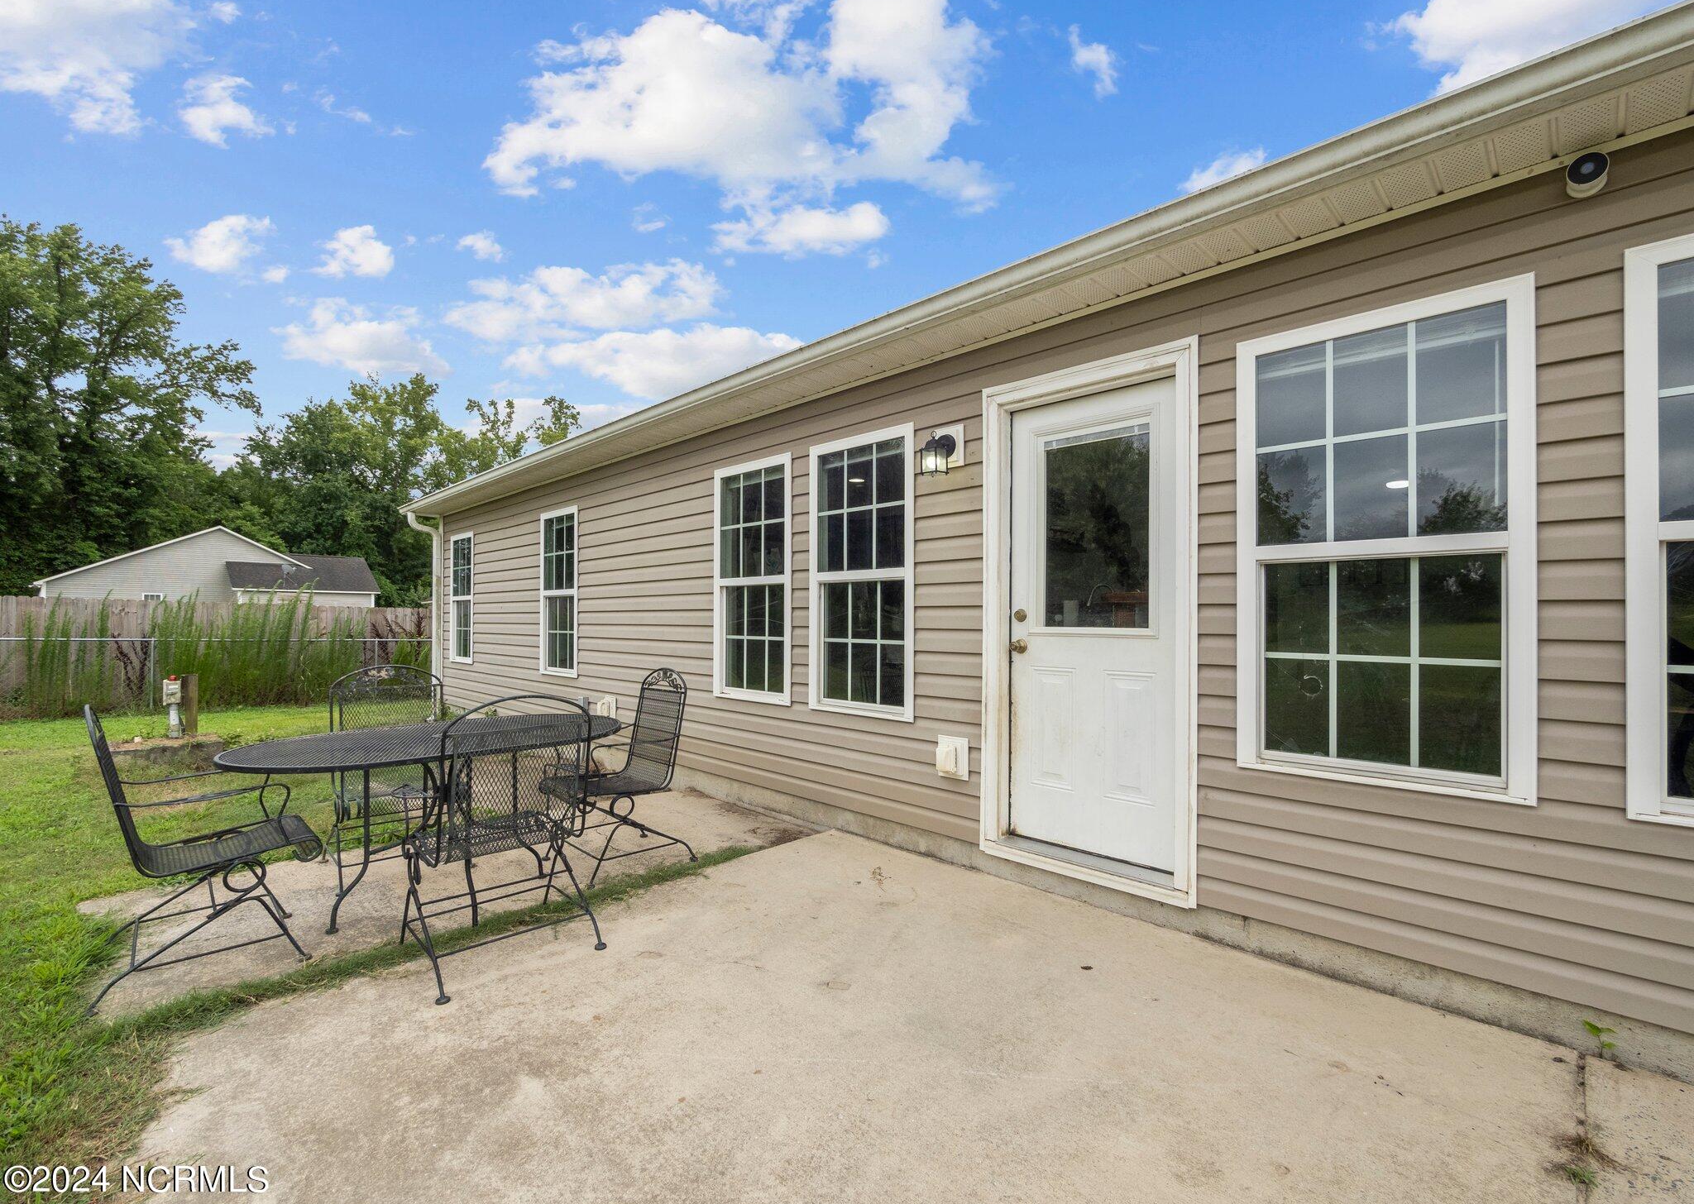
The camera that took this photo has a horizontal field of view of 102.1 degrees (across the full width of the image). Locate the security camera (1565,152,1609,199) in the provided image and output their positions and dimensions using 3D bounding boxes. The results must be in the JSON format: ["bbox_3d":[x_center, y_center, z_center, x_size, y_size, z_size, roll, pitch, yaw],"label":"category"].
[{"bbox_3d":[2.082,-1.200,1.929,0.084,0.084,0.086,-1,-1,43],"label":"security camera"}]

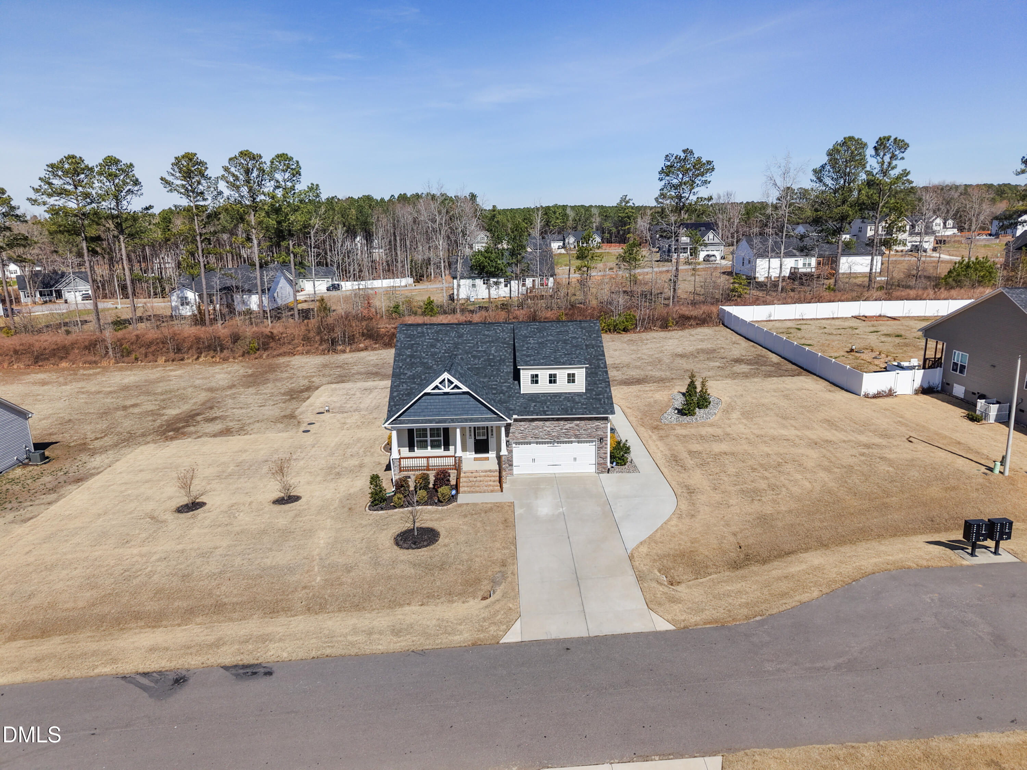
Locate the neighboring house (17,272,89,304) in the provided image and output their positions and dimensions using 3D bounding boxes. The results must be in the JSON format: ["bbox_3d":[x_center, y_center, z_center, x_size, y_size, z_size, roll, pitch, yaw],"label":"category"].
[{"bbox_3d":[-102.745,-21.893,159.000,13.200,5.900,11.500,-9,15,-28],"label":"neighboring house"}]

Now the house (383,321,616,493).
[{"bbox_3d":[-0.906,0.266,47.139,13.530,8.600,15.800,-1,14,-1],"label":"house"}]

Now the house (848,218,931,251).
[{"bbox_3d":[86.229,-34.712,163.000,14.200,8.200,10.500,0,14,8],"label":"house"}]

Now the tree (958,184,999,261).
[{"bbox_3d":[72.565,-23.973,111.324,6.300,14.352,6.300,-1,14,0],"label":"tree"}]

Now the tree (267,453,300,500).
[{"bbox_3d":[-13.277,5.296,41.127,1.775,2.801,1.775,-1,14,-1],"label":"tree"}]

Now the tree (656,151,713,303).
[{"bbox_3d":[23.703,-21.511,98.317,8.290,21.203,8.290,-1,14,-1],"label":"tree"}]

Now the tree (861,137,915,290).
[{"bbox_3d":[52.429,-24.159,101.044,6.600,21.033,6.600,-1,14,0],"label":"tree"}]

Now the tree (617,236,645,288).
[{"bbox_3d":[18.213,-18.417,109.956,4.200,8.944,4.200,-1,14,0],"label":"tree"}]

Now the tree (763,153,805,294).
[{"bbox_3d":[39.274,-23.157,103.277,6.189,20.097,6.189,-1,14,-1],"label":"tree"}]

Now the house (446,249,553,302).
[{"bbox_3d":[-1.727,-19.132,123.519,17.300,7.900,13.200,-2,14,-3],"label":"house"}]

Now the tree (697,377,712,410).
[{"bbox_3d":[14.315,0.577,53.325,1.050,2.355,1.050,-1,14,0],"label":"tree"}]

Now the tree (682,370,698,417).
[{"bbox_3d":[12.821,0.550,51.618,1.150,3.269,1.150,-1,14,0],"label":"tree"}]

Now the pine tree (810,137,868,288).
[{"bbox_3d":[49.506,-26.022,108.344,9.002,22.309,9.002,-1,14,-1],"label":"pine tree"}]

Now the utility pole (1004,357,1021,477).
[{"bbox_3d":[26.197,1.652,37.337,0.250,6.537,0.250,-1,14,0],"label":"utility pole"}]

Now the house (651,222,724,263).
[{"bbox_3d":[42.471,-34.853,173.427,13.000,8.600,13.000,-3,14,-9],"label":"house"}]

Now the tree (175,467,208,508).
[{"bbox_3d":[-18.591,5.823,41.149,1.915,2.564,1.915,-1,14,-1],"label":"tree"}]

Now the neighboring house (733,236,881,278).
[{"bbox_3d":[48.444,-21.665,119.052,21.200,6.600,10.500,-3,14,-7],"label":"neighboring house"}]

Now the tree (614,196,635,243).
[{"bbox_3d":[43.747,-65.144,280.323,8.278,19.080,8.278,-1,14,-1],"label":"tree"}]

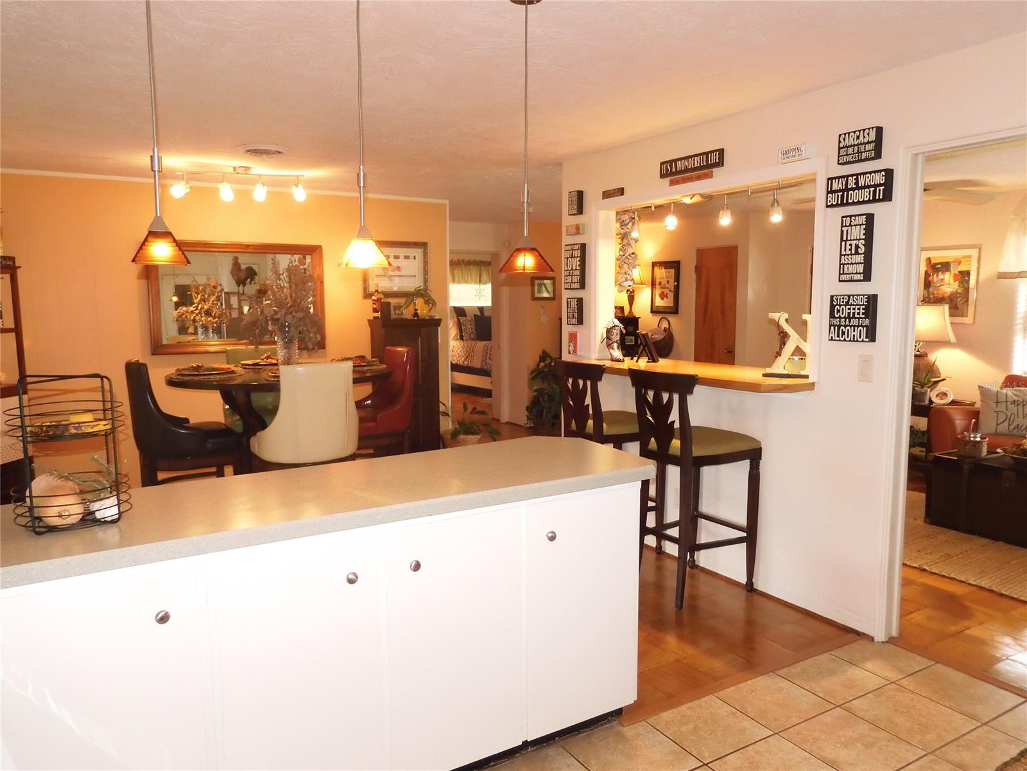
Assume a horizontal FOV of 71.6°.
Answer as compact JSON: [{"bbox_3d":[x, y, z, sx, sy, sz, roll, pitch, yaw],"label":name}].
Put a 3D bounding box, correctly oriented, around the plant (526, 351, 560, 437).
[{"bbox_3d":[0.374,0.054,8.414,0.420,0.953,0.420,0,6,0],"label":"plant"}]

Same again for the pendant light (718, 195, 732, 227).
[{"bbox_3d":[1.136,-0.934,3.822,0.070,0.165,0.070,-4,7,-31],"label":"pendant light"}]

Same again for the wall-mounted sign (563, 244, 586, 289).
[{"bbox_3d":[0.410,-0.783,4.714,0.047,0.290,0.157,-4,7,-32],"label":"wall-mounted sign"}]

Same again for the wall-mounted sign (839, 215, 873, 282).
[{"bbox_3d":[1.460,-0.581,3.031,0.050,0.280,0.115,-4,7,-32],"label":"wall-mounted sign"}]

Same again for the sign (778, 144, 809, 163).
[{"bbox_3d":[1.319,-1.088,3.346,0.026,0.060,0.148,-4,7,-31],"label":"sign"}]

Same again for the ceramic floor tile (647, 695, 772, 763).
[{"bbox_3d":[0.691,1.205,2.507,0.333,0.010,0.288,-4,7,-31],"label":"ceramic floor tile"}]

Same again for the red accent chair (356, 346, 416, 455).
[{"bbox_3d":[-1.175,0.301,5.423,0.630,1.140,0.570,-5,8,-37],"label":"red accent chair"}]

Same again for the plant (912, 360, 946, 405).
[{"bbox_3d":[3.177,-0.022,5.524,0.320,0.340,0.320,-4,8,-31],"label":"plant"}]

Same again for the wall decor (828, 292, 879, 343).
[{"bbox_3d":[1.459,-0.288,3.060,0.052,0.197,0.180,-4,7,-32],"label":"wall decor"}]

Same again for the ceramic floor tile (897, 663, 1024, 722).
[{"bbox_3d":[1.678,1.156,2.681,0.282,0.010,0.311,-4,8,-31],"label":"ceramic floor tile"}]

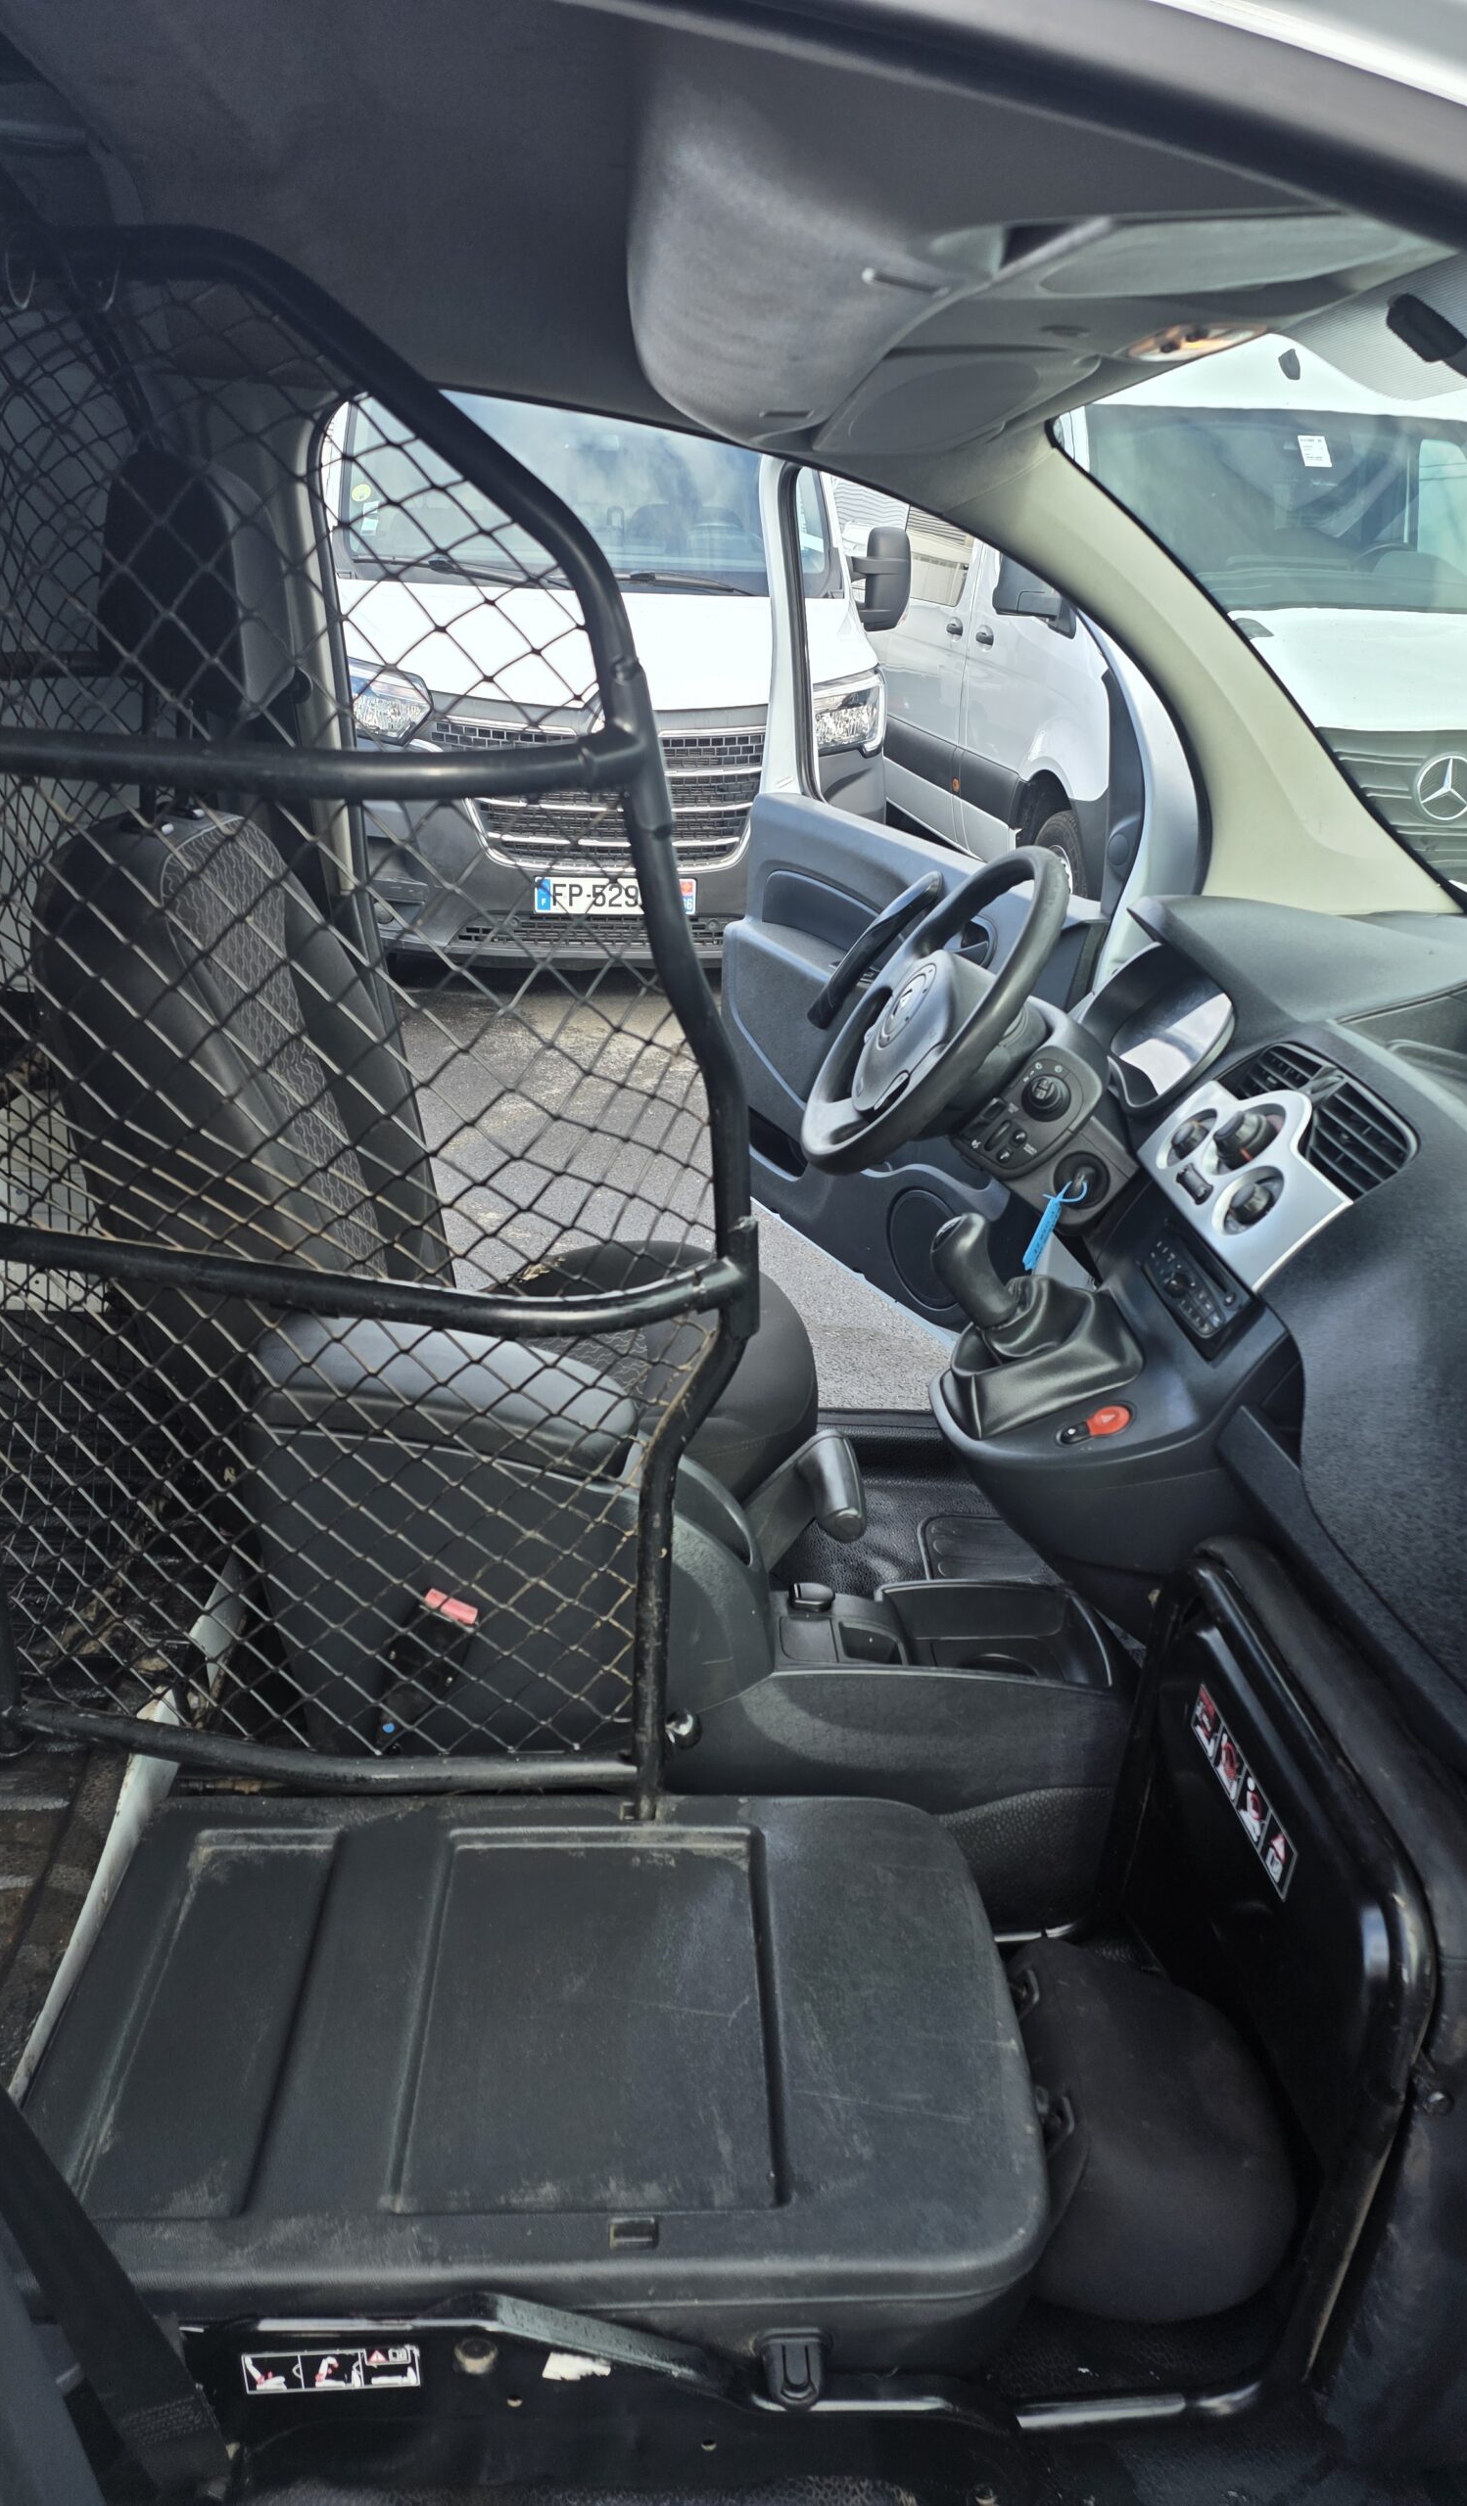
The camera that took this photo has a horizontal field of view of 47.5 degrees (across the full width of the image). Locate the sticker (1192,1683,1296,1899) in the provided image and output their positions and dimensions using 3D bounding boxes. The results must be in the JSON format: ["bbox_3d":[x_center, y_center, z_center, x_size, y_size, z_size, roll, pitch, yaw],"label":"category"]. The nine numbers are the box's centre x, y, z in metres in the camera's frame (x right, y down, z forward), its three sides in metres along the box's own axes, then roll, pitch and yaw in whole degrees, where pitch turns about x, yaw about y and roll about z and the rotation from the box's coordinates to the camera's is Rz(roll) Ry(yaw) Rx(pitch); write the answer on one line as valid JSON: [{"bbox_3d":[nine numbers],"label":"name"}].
[{"bbox_3d":[0.328,0.344,1.076,0.004,0.035,0.177,5,18,-5],"label":"sticker"}]

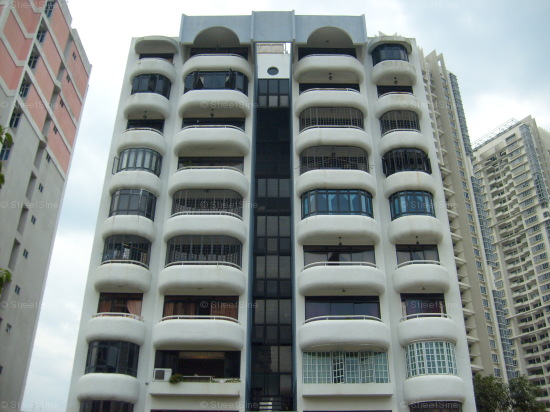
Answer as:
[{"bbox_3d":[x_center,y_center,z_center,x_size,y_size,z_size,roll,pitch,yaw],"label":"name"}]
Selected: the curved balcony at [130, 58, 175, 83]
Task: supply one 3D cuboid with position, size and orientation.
[{"bbox_3d":[-8.169,-9.002,37.062,3.036,1.241,0.962,0,-29,0],"label":"curved balcony"}]

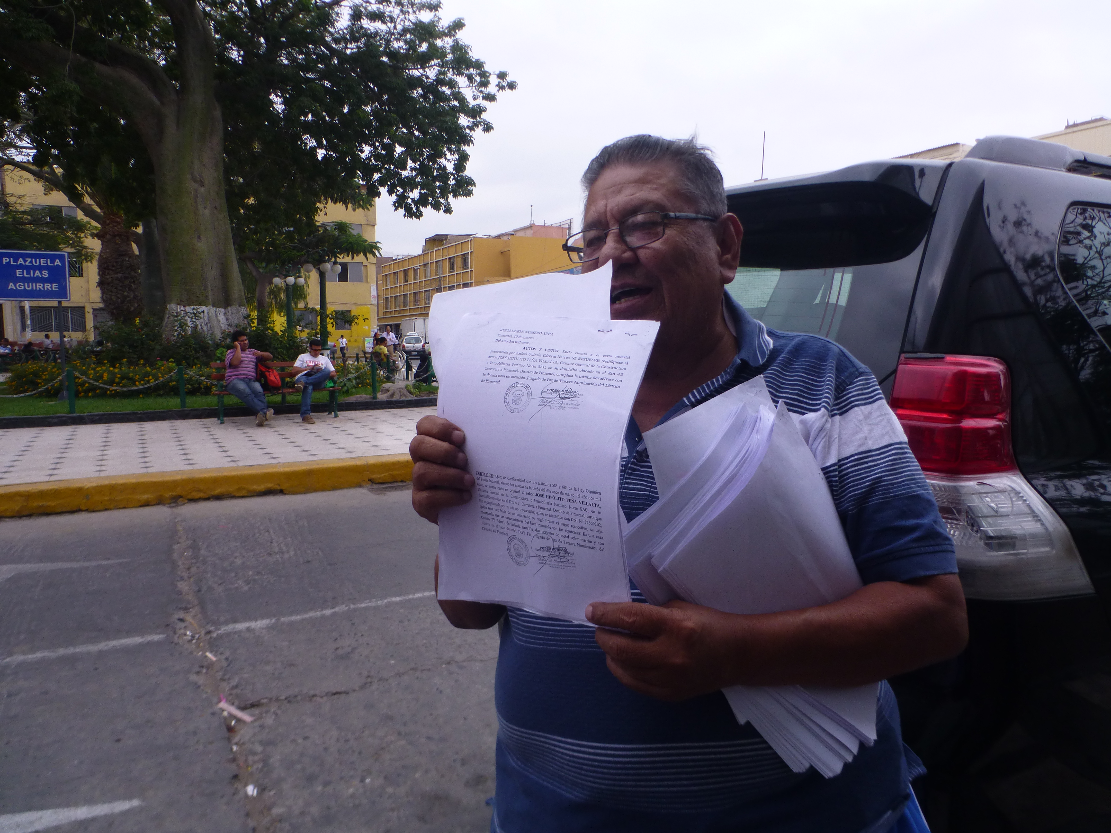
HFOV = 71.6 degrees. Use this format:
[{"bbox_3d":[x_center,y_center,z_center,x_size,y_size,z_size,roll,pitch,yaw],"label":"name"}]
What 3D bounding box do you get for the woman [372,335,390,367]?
[{"bbox_3d":[-5.053,-1.733,22.630,0.550,1.300,0.800,5,8,40],"label":"woman"}]

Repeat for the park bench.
[{"bbox_3d":[-4.261,-0.395,11.787,1.790,0.870,0.620,-3,7,-27],"label":"park bench"}]

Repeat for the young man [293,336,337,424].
[{"bbox_3d":[-3.645,-0.573,11.742,0.640,1.230,1.000,-3,7,-27],"label":"young man"}]

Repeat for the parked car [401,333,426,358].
[{"bbox_3d":[-9.990,-4.874,54.375,1.630,1.470,4.000,-1,6,-11],"label":"parked car"}]

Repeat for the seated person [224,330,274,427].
[{"bbox_3d":[-4.442,-0.582,11.281,0.720,1.360,1.020,-3,7,-27],"label":"seated person"}]

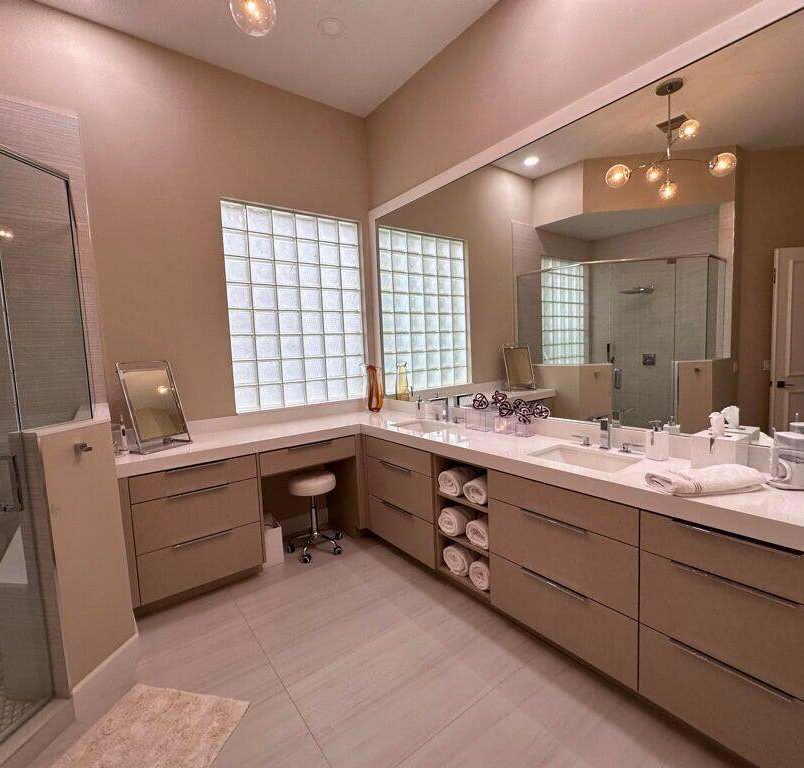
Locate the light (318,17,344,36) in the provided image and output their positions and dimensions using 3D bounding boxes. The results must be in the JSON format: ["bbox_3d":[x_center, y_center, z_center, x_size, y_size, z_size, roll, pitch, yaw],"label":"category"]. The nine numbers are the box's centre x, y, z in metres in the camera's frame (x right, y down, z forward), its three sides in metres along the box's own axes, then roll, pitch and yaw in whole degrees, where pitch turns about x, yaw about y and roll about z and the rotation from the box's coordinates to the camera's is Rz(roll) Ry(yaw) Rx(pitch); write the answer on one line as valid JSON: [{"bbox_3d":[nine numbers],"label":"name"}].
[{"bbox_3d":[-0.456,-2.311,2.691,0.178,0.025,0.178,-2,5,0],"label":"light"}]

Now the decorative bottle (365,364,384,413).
[{"bbox_3d":[-0.255,0.046,3.704,0.150,0.420,0.145,-2,5,0],"label":"decorative bottle"}]

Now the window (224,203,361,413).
[{"bbox_3d":[-0.851,-0.621,3.527,1.220,1.620,0.100,-6,6,-37],"label":"window"}]

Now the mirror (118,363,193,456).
[{"bbox_3d":[-1.574,0.128,2.647,0.200,0.545,0.320,0,6,30],"label":"mirror"}]

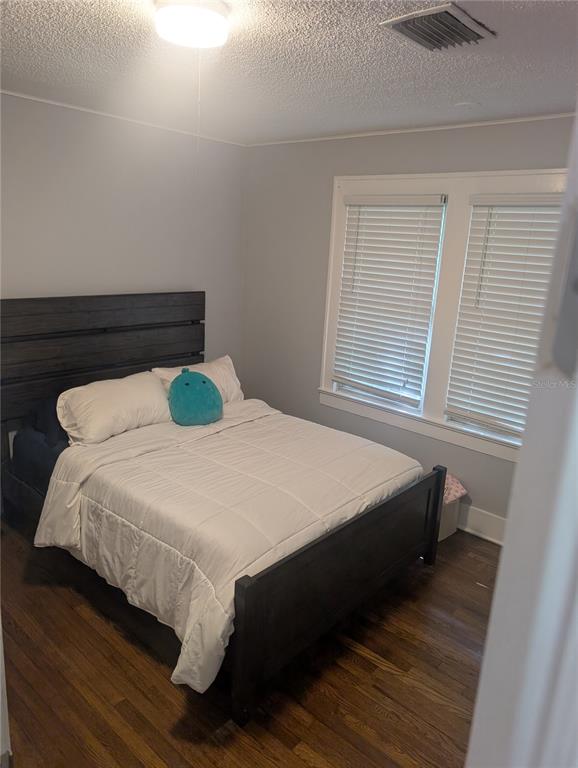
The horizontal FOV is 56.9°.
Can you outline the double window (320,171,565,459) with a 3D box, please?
[{"bbox_3d":[0.949,-0.436,3.258,1.839,1.608,0.120,16,20,39],"label":"double window"}]

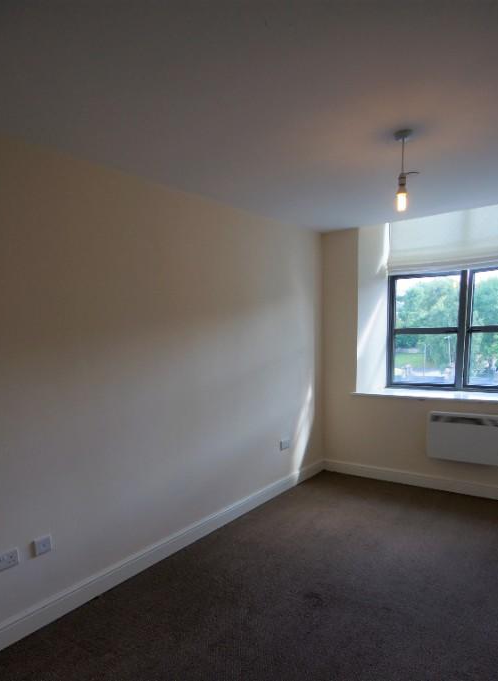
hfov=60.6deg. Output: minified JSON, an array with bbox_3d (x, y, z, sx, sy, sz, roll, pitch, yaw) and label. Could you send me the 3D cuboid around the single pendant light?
[{"bbox_3d":[0.820,-0.882,2.248,0.100,0.430,0.100,3,6,39],"label":"single pendant light"}]

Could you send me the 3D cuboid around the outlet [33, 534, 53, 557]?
[{"bbox_3d":[-1.141,1.138,2.363,0.015,0.086,0.086,3,6,39],"label":"outlet"}]

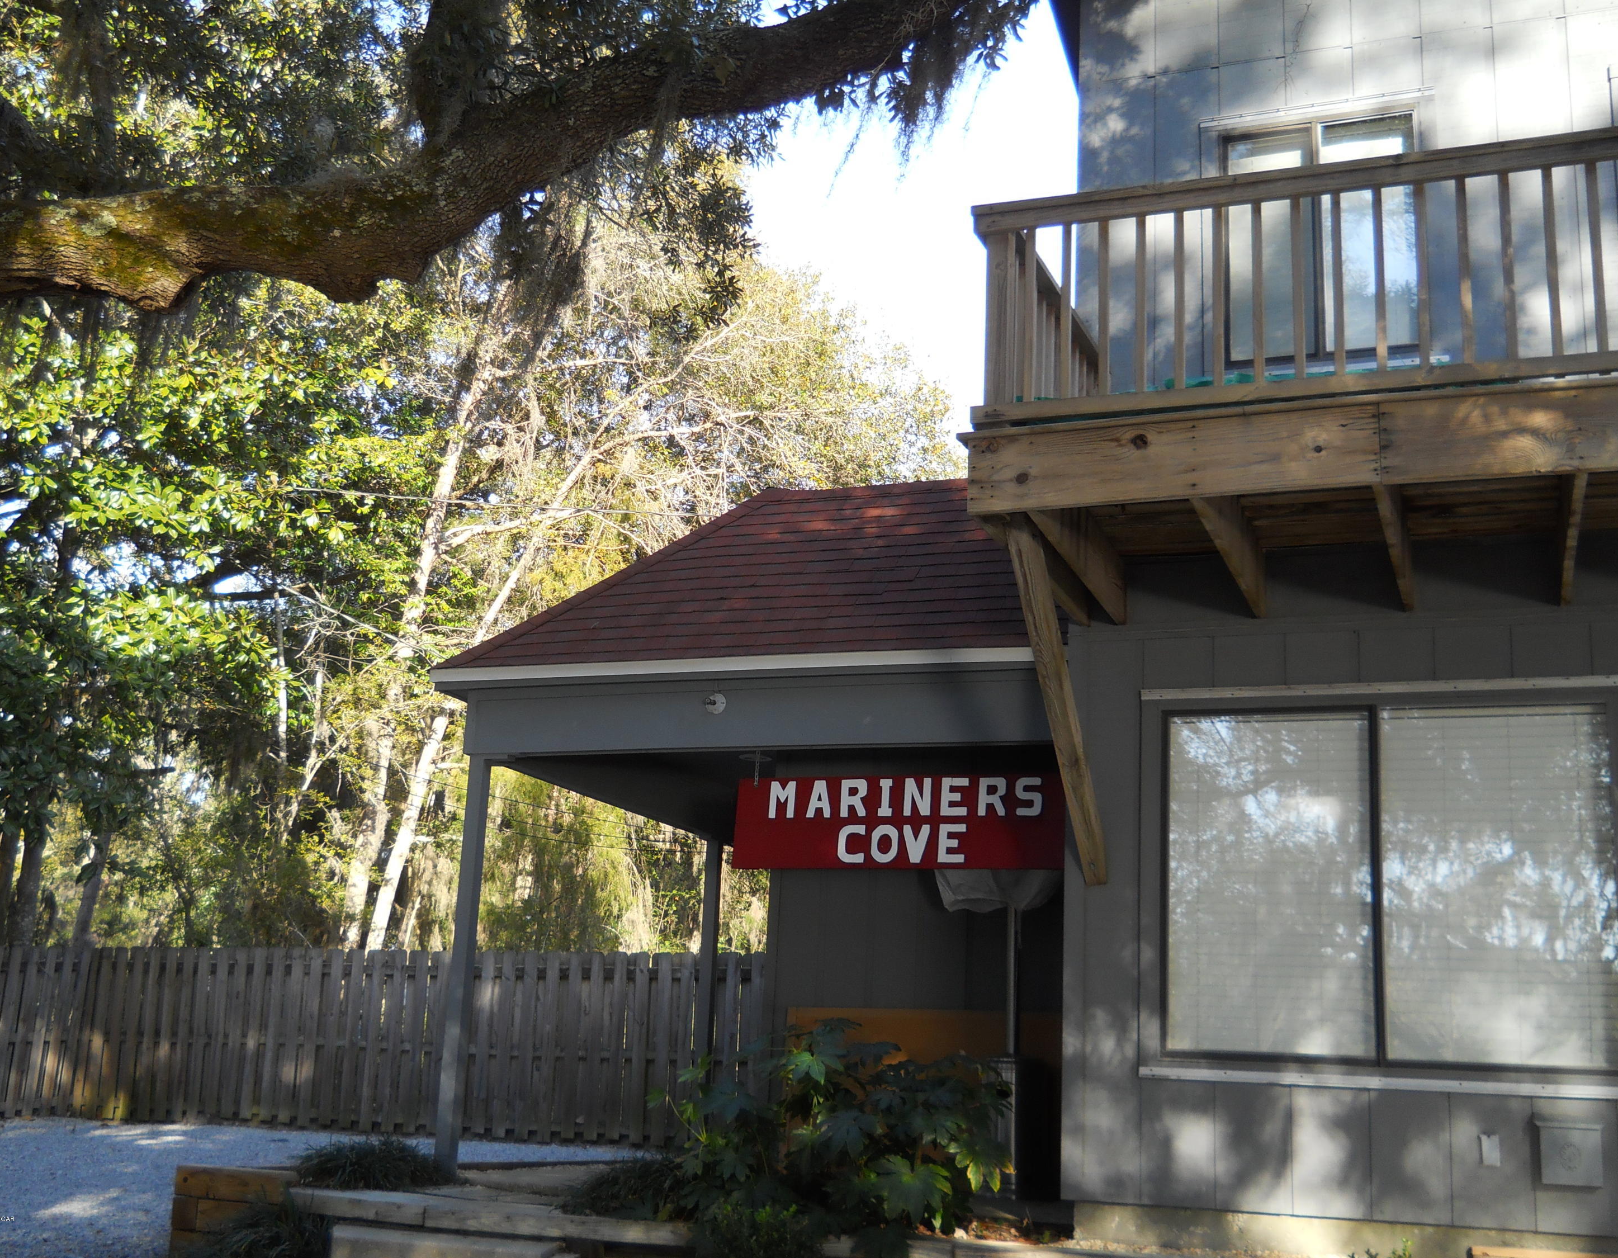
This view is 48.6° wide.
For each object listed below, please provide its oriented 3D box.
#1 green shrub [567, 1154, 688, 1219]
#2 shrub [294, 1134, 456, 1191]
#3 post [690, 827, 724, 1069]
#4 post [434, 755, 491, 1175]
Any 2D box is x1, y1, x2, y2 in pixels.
[{"bbox_3d":[-0.797,2.499,8.125,0.680,0.250,0.640,4,-14,-4],"label":"green shrub"},{"bbox_3d":[-2.186,2.676,9.060,0.840,0.220,0.720,6,-14,-12],"label":"shrub"},{"bbox_3d":[-0.731,2.598,12.758,0.090,2.240,0.090,-3,-15,21],"label":"post"},{"bbox_3d":[-1.887,1.814,9.779,0.090,2.260,0.090,-3,-15,21],"label":"post"}]

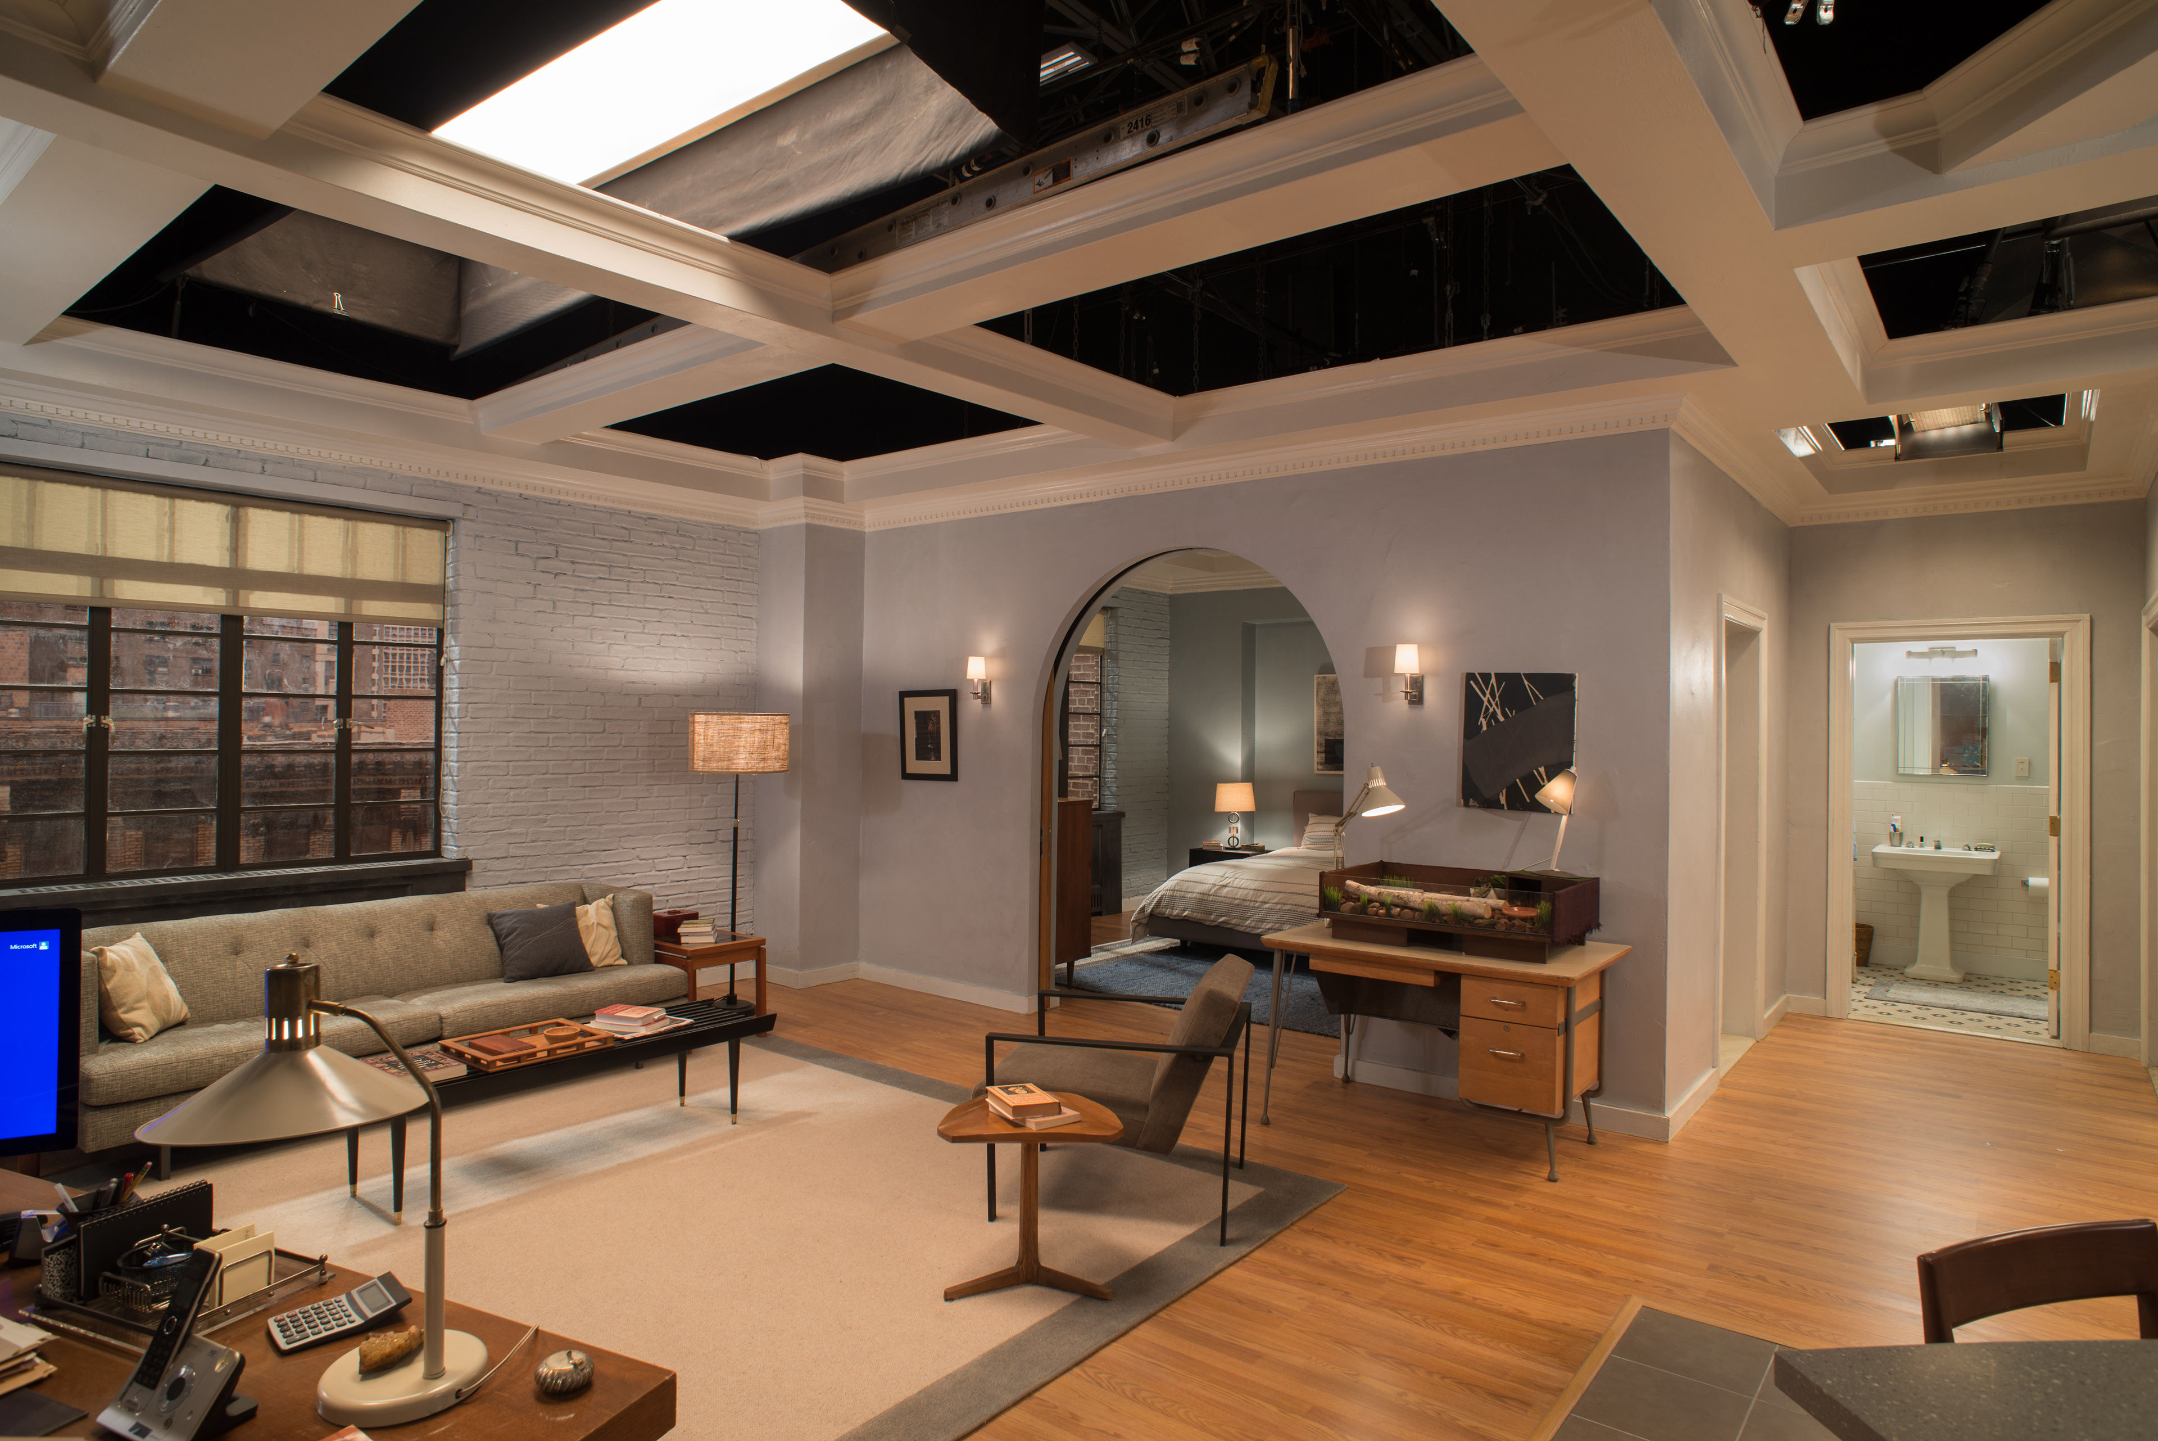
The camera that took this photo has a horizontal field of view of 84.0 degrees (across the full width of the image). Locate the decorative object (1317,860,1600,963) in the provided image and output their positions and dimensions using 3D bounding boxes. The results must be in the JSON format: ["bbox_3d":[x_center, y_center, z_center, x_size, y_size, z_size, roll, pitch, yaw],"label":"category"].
[{"bbox_3d":[1.497,0.748,4.761,0.918,0.276,0.574,0,0,38],"label":"decorative object"}]

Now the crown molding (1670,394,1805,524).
[{"bbox_3d":[3.221,-1.188,5.740,0.074,0.125,2.977,0,0,38],"label":"crown molding"}]

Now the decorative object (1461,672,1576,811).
[{"bbox_3d":[1.786,0.086,4.888,0.441,0.551,0.036,0,0,37],"label":"decorative object"}]

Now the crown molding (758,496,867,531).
[{"bbox_3d":[-1.623,-1.201,7.211,0.485,0.115,0.476,0,0,37],"label":"crown molding"}]

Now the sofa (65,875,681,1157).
[{"bbox_3d":[-2.895,1.220,5.093,0.902,0.779,2.280,0,0,38],"label":"sofa"}]

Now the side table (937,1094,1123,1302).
[{"bbox_3d":[-0.152,1.399,3.583,0.540,0.465,0.440,0,0,0],"label":"side table"}]

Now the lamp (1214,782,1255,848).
[{"bbox_3d":[1.275,0.781,9.750,0.330,0.550,0.330,0,0,37],"label":"lamp"}]

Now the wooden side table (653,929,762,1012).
[{"bbox_3d":[-1.975,1.366,6.173,0.615,0.495,0.443,0,0,38],"label":"wooden side table"}]

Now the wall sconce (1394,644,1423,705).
[{"bbox_3d":[1.438,-0.199,5.224,0.120,0.258,0.154,0,0,38],"label":"wall sconce"}]

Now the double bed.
[{"bbox_3d":[1.767,1.104,8.645,1.720,1.000,2.270,0,0,37],"label":"double bed"}]

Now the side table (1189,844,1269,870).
[{"bbox_3d":[1.355,1.381,10.472,0.667,0.492,0.377,0,0,38],"label":"side table"}]

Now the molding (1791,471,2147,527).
[{"bbox_3d":[4.520,-1.131,6.182,1.479,0.115,0.085,0,0,38],"label":"molding"}]

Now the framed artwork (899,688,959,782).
[{"bbox_3d":[-0.854,0.086,6.906,0.448,0.521,0.028,0,0,37],"label":"framed artwork"}]

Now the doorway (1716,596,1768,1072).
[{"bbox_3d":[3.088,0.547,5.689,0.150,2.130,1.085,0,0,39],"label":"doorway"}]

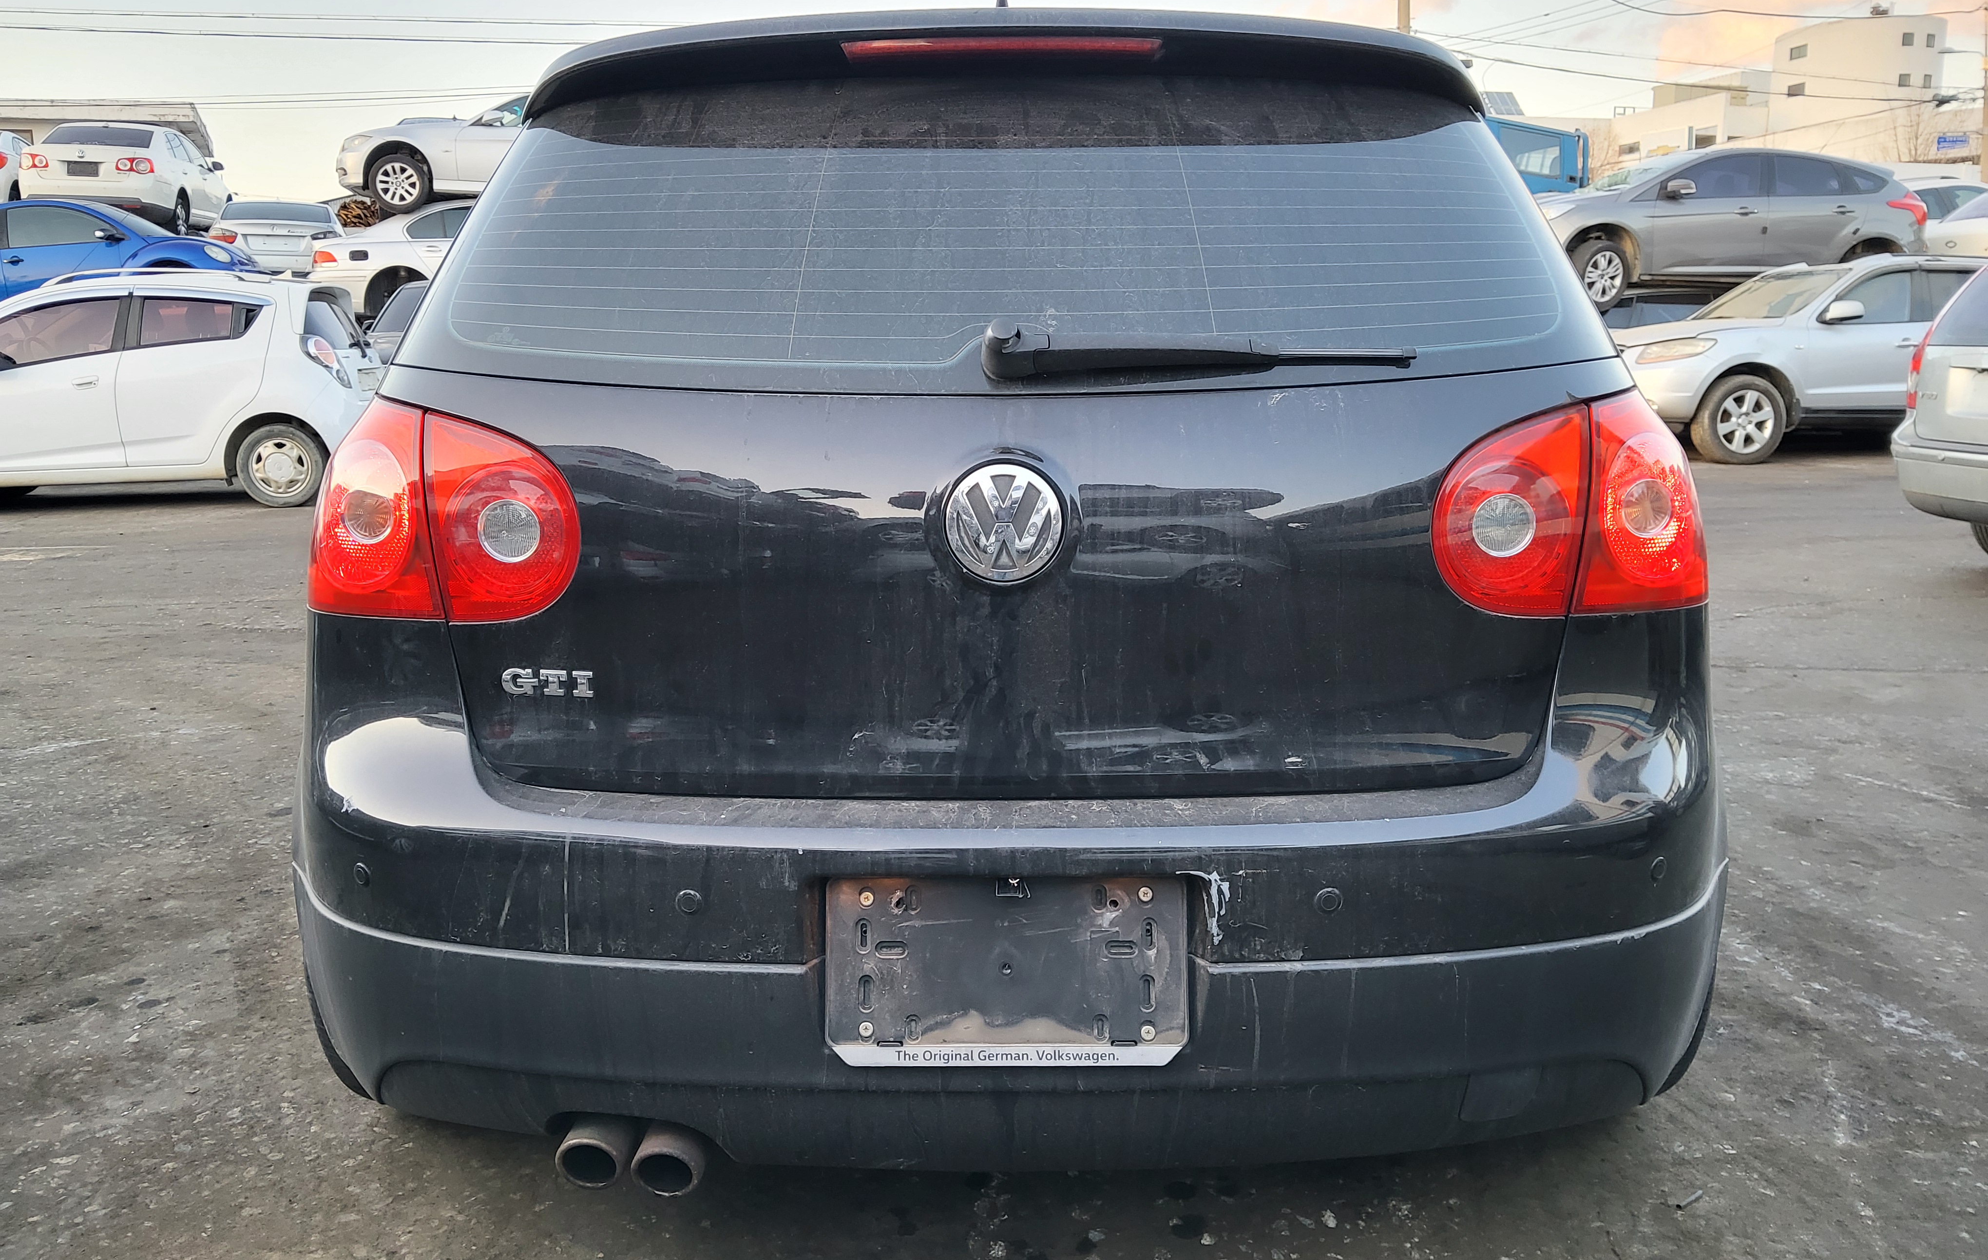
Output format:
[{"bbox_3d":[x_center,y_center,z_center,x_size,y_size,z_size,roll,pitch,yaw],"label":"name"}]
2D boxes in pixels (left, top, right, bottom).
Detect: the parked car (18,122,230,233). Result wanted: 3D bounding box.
[{"bbox_3d":[-12.150,-6.348,21.178,1.781,1.459,4.554,-3,11,-13],"label":"parked car"}]

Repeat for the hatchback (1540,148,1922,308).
[{"bbox_3d":[6.300,-3.644,13.758,4.358,1.484,1.823,-2,11,-11],"label":"hatchback"}]

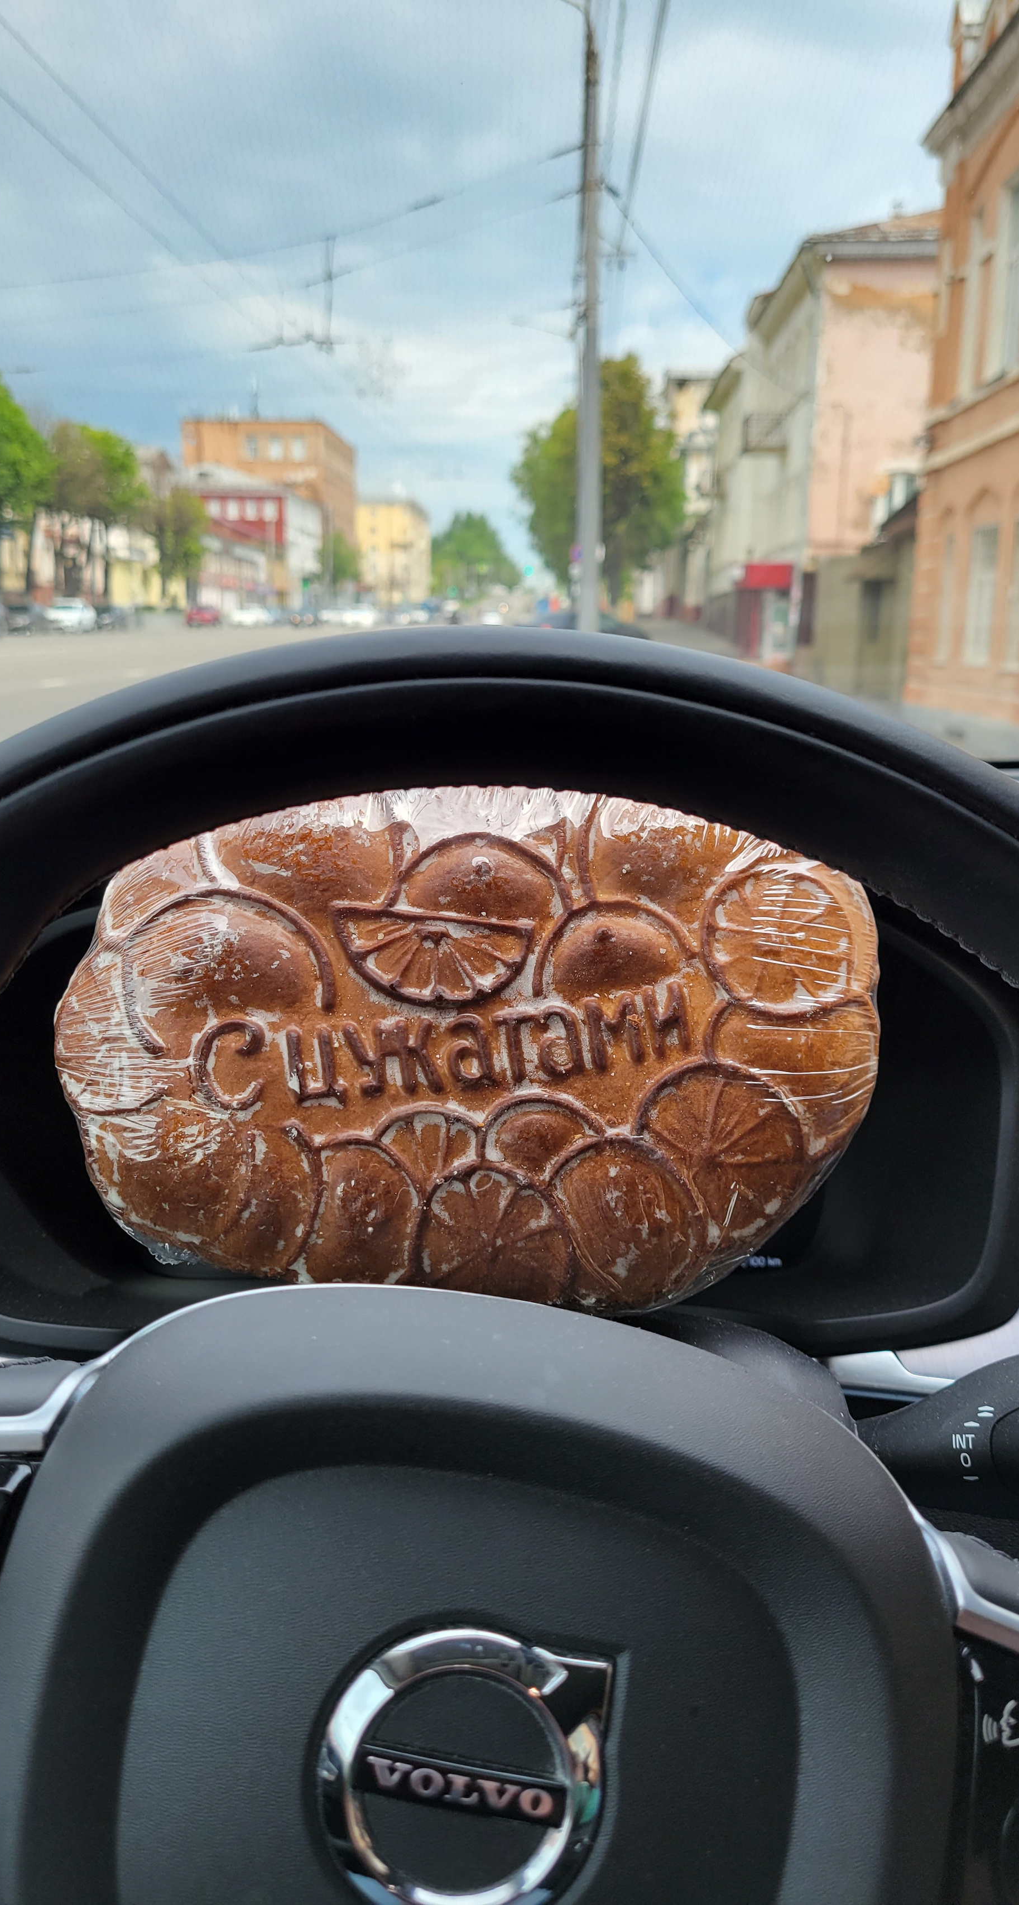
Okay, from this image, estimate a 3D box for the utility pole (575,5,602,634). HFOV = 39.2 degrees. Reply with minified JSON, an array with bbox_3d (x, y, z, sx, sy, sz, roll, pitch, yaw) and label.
[{"bbox_3d":[1.187,-8.840,21.507,0.320,9.520,0.320,0,14,2],"label":"utility pole"}]

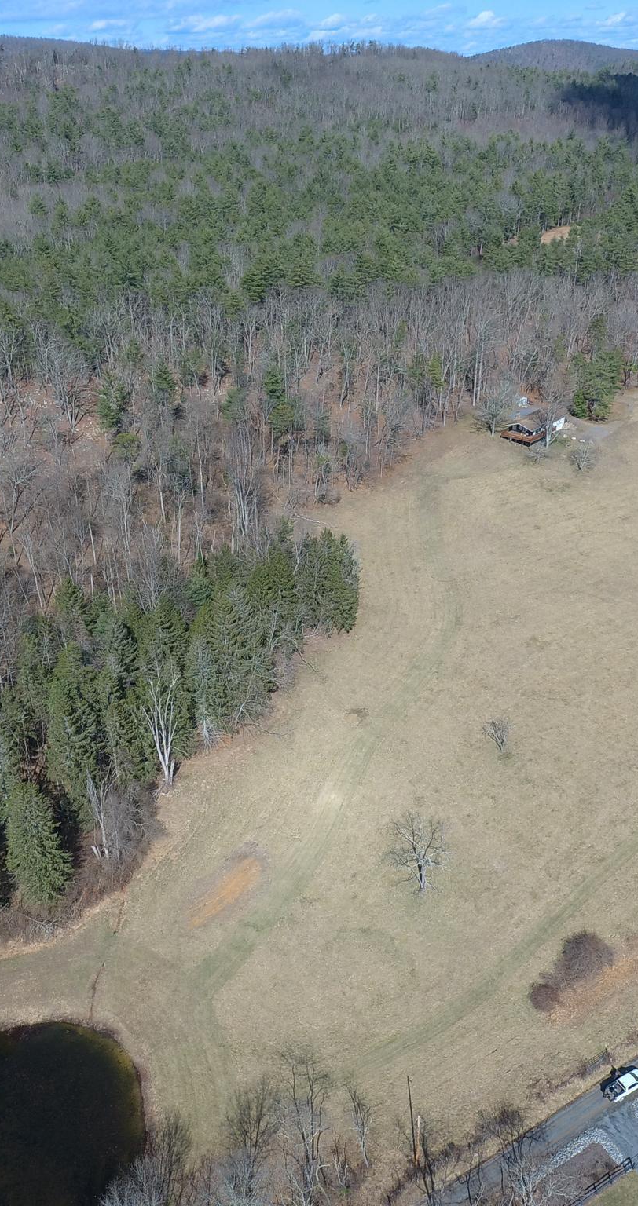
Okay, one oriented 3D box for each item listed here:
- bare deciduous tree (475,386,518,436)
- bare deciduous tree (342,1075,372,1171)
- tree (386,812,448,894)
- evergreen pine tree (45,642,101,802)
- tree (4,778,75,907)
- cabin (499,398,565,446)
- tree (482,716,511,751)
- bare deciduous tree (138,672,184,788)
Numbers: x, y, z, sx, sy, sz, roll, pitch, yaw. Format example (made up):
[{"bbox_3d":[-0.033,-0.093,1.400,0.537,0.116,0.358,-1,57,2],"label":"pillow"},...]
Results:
[{"bbox_3d":[52.230,-56.290,233.180,11.000,14.000,10.500,0,31,0],"label":"bare deciduous tree"},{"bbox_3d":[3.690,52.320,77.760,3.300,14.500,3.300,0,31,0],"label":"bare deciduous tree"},{"bbox_3d":[13.050,34.560,106.260,8.000,13.700,7.800,0,31,0],"label":"tree"},{"bbox_3d":[-37.940,19.960,118.130,8.000,26.500,8.000,0,31,0],"label":"evergreen pine tree"},{"bbox_3d":[-38.940,31.990,105.770,8.600,20.500,8.600,0,31,0],"label":"tree"},{"bbox_3d":[62.710,-52.640,234.690,10.000,6.500,16.000,23,38,33],"label":"cabin"},{"bbox_3d":[29.410,22.270,131.660,4.600,6.700,4.500,0,31,0],"label":"tree"},{"bbox_3d":[-24.300,20.830,123.380,6.500,21.500,6.000,0,31,0],"label":"bare deciduous tree"}]

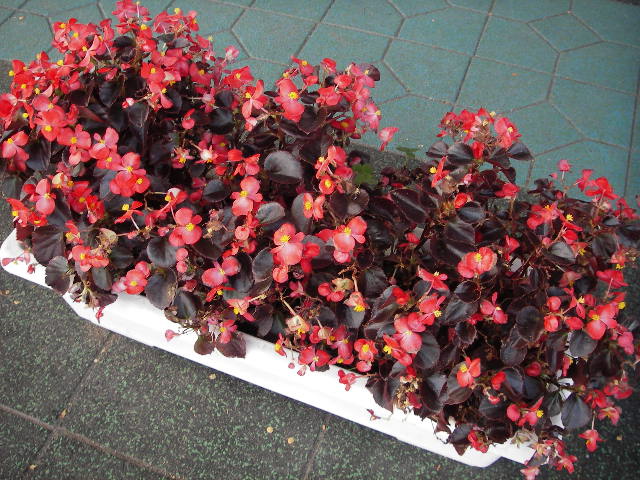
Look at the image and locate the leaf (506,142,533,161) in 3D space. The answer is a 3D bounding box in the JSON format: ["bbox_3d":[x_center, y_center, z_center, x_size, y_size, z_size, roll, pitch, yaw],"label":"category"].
[{"bbox_3d":[0.285,-0.126,1.002,0.043,0.012,0.036,23,49,16],"label":"leaf"}]

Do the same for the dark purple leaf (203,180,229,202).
[{"bbox_3d":[-0.153,-0.073,1.030,0.043,0.012,0.037,3,60,-2],"label":"dark purple leaf"}]

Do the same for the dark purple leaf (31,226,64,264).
[{"bbox_3d":[-0.418,0.005,1.082,0.046,0.014,0.065,-4,79,-17],"label":"dark purple leaf"}]

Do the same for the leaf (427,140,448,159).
[{"bbox_3d":[0.167,-0.129,1.000,0.039,0.012,0.033,-18,54,-16],"label":"leaf"}]

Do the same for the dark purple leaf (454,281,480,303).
[{"bbox_3d":[0.195,0.068,0.929,0.036,0.016,0.031,-6,59,-2],"label":"dark purple leaf"}]

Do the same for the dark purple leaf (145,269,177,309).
[{"bbox_3d":[-0.224,0.068,0.988,0.046,0.014,0.054,-6,76,-11],"label":"dark purple leaf"}]

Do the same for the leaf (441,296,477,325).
[{"bbox_3d":[0.185,0.092,0.934,0.052,0.014,0.044,-32,63,-17],"label":"leaf"}]

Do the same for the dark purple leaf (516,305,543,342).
[{"bbox_3d":[0.291,0.118,0.982,0.036,0.013,0.051,-3,70,10],"label":"dark purple leaf"}]

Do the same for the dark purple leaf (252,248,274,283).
[{"bbox_3d":[-0.079,0.036,0.983,0.037,0.013,0.046,3,72,24],"label":"dark purple leaf"}]

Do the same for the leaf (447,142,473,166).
[{"bbox_3d":[0.211,-0.130,1.065,0.041,0.016,0.039,22,63,15],"label":"leaf"}]

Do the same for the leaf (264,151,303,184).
[{"bbox_3d":[-0.054,-0.111,1.078,0.062,0.018,0.055,14,72,4],"label":"leaf"}]

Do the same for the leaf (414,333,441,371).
[{"bbox_3d":[0.143,0.151,0.943,0.038,0.013,0.049,17,73,12],"label":"leaf"}]

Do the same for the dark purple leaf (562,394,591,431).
[{"bbox_3d":[0.343,0.230,0.943,0.036,0.012,0.049,8,73,18],"label":"dark purple leaf"}]

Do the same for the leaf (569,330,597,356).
[{"bbox_3d":[0.373,0.145,0.998,0.036,0.012,0.042,-3,69,13],"label":"leaf"}]

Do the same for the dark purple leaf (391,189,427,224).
[{"bbox_3d":[0.132,-0.050,1.048,0.049,0.014,0.069,-38,63,-25],"label":"dark purple leaf"}]

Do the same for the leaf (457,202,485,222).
[{"bbox_3d":[0.235,-0.045,1.099,0.043,0.015,0.041,6,60,7],"label":"leaf"}]

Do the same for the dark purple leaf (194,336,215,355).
[{"bbox_3d":[-0.163,0.148,0.989,0.026,0.010,0.026,11,73,-5],"label":"dark purple leaf"}]

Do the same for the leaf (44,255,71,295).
[{"bbox_3d":[-0.411,0.056,1.100,0.037,0.012,0.061,-10,85,-19],"label":"leaf"}]

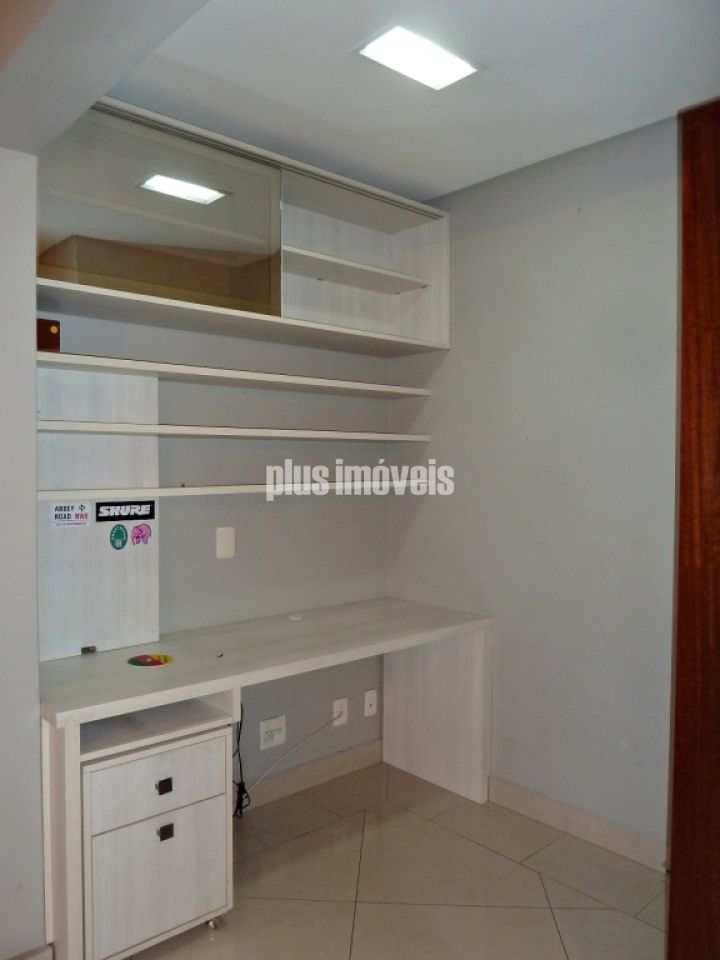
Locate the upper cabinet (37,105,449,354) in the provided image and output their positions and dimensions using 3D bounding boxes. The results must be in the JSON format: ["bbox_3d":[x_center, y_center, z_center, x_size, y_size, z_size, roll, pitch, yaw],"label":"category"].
[{"bbox_3d":[-0.365,-0.827,2.512,1.660,0.570,0.340,-1,2,-41],"label":"upper cabinet"}]

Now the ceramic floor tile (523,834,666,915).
[{"bbox_3d":[0.792,1.312,2.321,0.292,0.010,0.403,0,0,-44],"label":"ceramic floor tile"}]

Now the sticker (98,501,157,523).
[{"bbox_3d":[-0.782,0.105,2.325,0.201,0.064,0.004,-1,2,-41],"label":"sticker"}]

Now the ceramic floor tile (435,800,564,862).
[{"bbox_3d":[0.517,1.317,2.630,0.298,0.010,0.398,-1,2,-44],"label":"ceramic floor tile"}]

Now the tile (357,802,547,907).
[{"bbox_3d":[0.302,1.321,2.457,0.600,0.010,0.600,0,1,3],"label":"tile"}]

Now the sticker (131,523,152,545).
[{"bbox_3d":[-0.743,0.186,2.361,0.073,0.072,0.004,-1,2,-41],"label":"sticker"}]

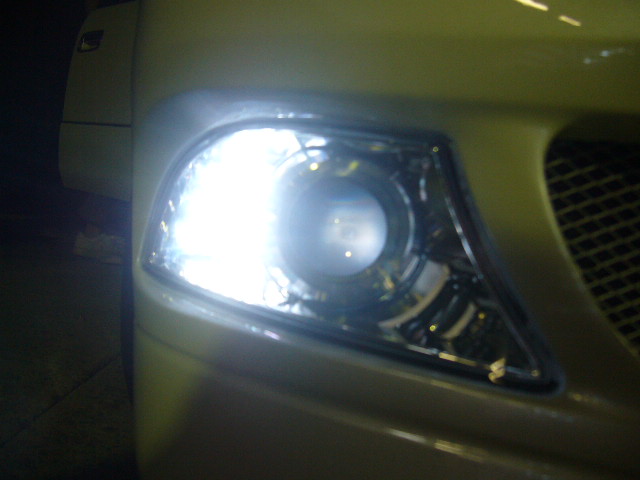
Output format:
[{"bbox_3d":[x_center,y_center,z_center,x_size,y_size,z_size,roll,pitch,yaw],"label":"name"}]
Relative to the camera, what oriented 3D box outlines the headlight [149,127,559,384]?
[{"bbox_3d":[0.028,0.010,0.560,0.330,0.205,0.170,1,10,-4],"label":"headlight"}]

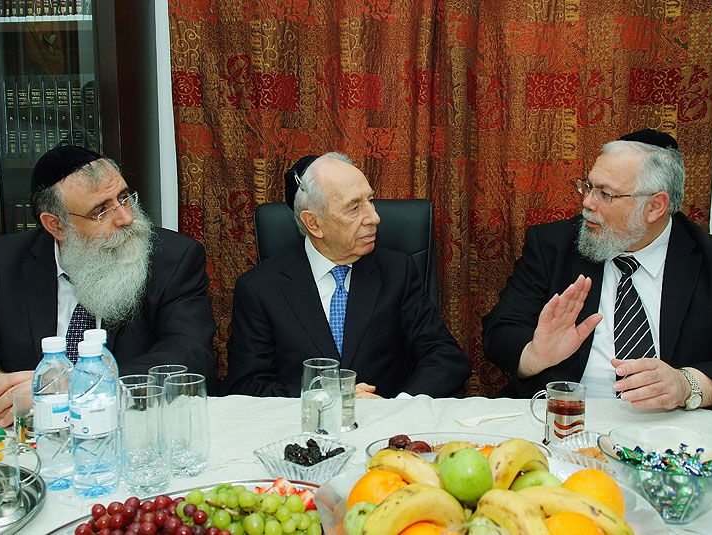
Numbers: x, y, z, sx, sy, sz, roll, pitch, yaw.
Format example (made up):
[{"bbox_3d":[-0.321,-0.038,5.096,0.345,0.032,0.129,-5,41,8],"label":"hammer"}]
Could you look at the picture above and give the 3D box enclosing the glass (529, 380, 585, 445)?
[{"bbox_3d":[0.334,0.243,1.217,0.090,0.094,0.065,1,7,10],"label":"glass"}]

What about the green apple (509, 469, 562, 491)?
[{"bbox_3d":[0.211,0.275,0.862,0.069,0.065,0.069,0,7,0],"label":"green apple"}]

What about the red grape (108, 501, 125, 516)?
[{"bbox_3d":[-0.300,0.302,0.921,0.018,0.018,0.018,0,7,0],"label":"red grape"}]

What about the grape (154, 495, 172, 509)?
[{"bbox_3d":[-0.235,0.286,0.897,0.019,0.018,0.019,0,7,0],"label":"grape"}]

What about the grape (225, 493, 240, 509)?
[{"bbox_3d":[-0.155,0.296,0.928,0.018,0.018,0.018,0,7,0],"label":"grape"}]

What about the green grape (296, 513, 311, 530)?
[{"bbox_3d":[-0.062,0.300,0.865,0.018,0.021,0.019,0,7,0],"label":"green grape"}]

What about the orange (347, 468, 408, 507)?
[{"bbox_3d":[0.032,0.269,0.828,0.077,0.076,0.077,0,7,0],"label":"orange"}]

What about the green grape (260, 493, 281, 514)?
[{"bbox_3d":[-0.107,0.293,0.910,0.022,0.022,0.022,0,7,0],"label":"green grape"}]

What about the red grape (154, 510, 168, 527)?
[{"bbox_3d":[-0.223,0.287,0.841,0.018,0.018,0.018,0,7,0],"label":"red grape"}]

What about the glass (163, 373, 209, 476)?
[{"bbox_3d":[-0.253,0.235,1.095,0.065,0.140,0.065,0,7,0],"label":"glass"}]

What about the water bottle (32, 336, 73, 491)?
[{"bbox_3d":[-0.424,0.206,1.044,0.064,0.210,0.064,0,7,0],"label":"water bottle"}]

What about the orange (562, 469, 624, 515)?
[{"bbox_3d":[0.268,0.270,0.835,0.075,0.074,0.075,0,7,0],"label":"orange"}]

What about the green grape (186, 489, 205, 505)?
[{"bbox_3d":[-0.198,0.283,0.906,0.021,0.021,0.021,0,7,0],"label":"green grape"}]

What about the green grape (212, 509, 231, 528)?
[{"bbox_3d":[-0.154,0.288,0.839,0.021,0.022,0.021,0,7,0],"label":"green grape"}]

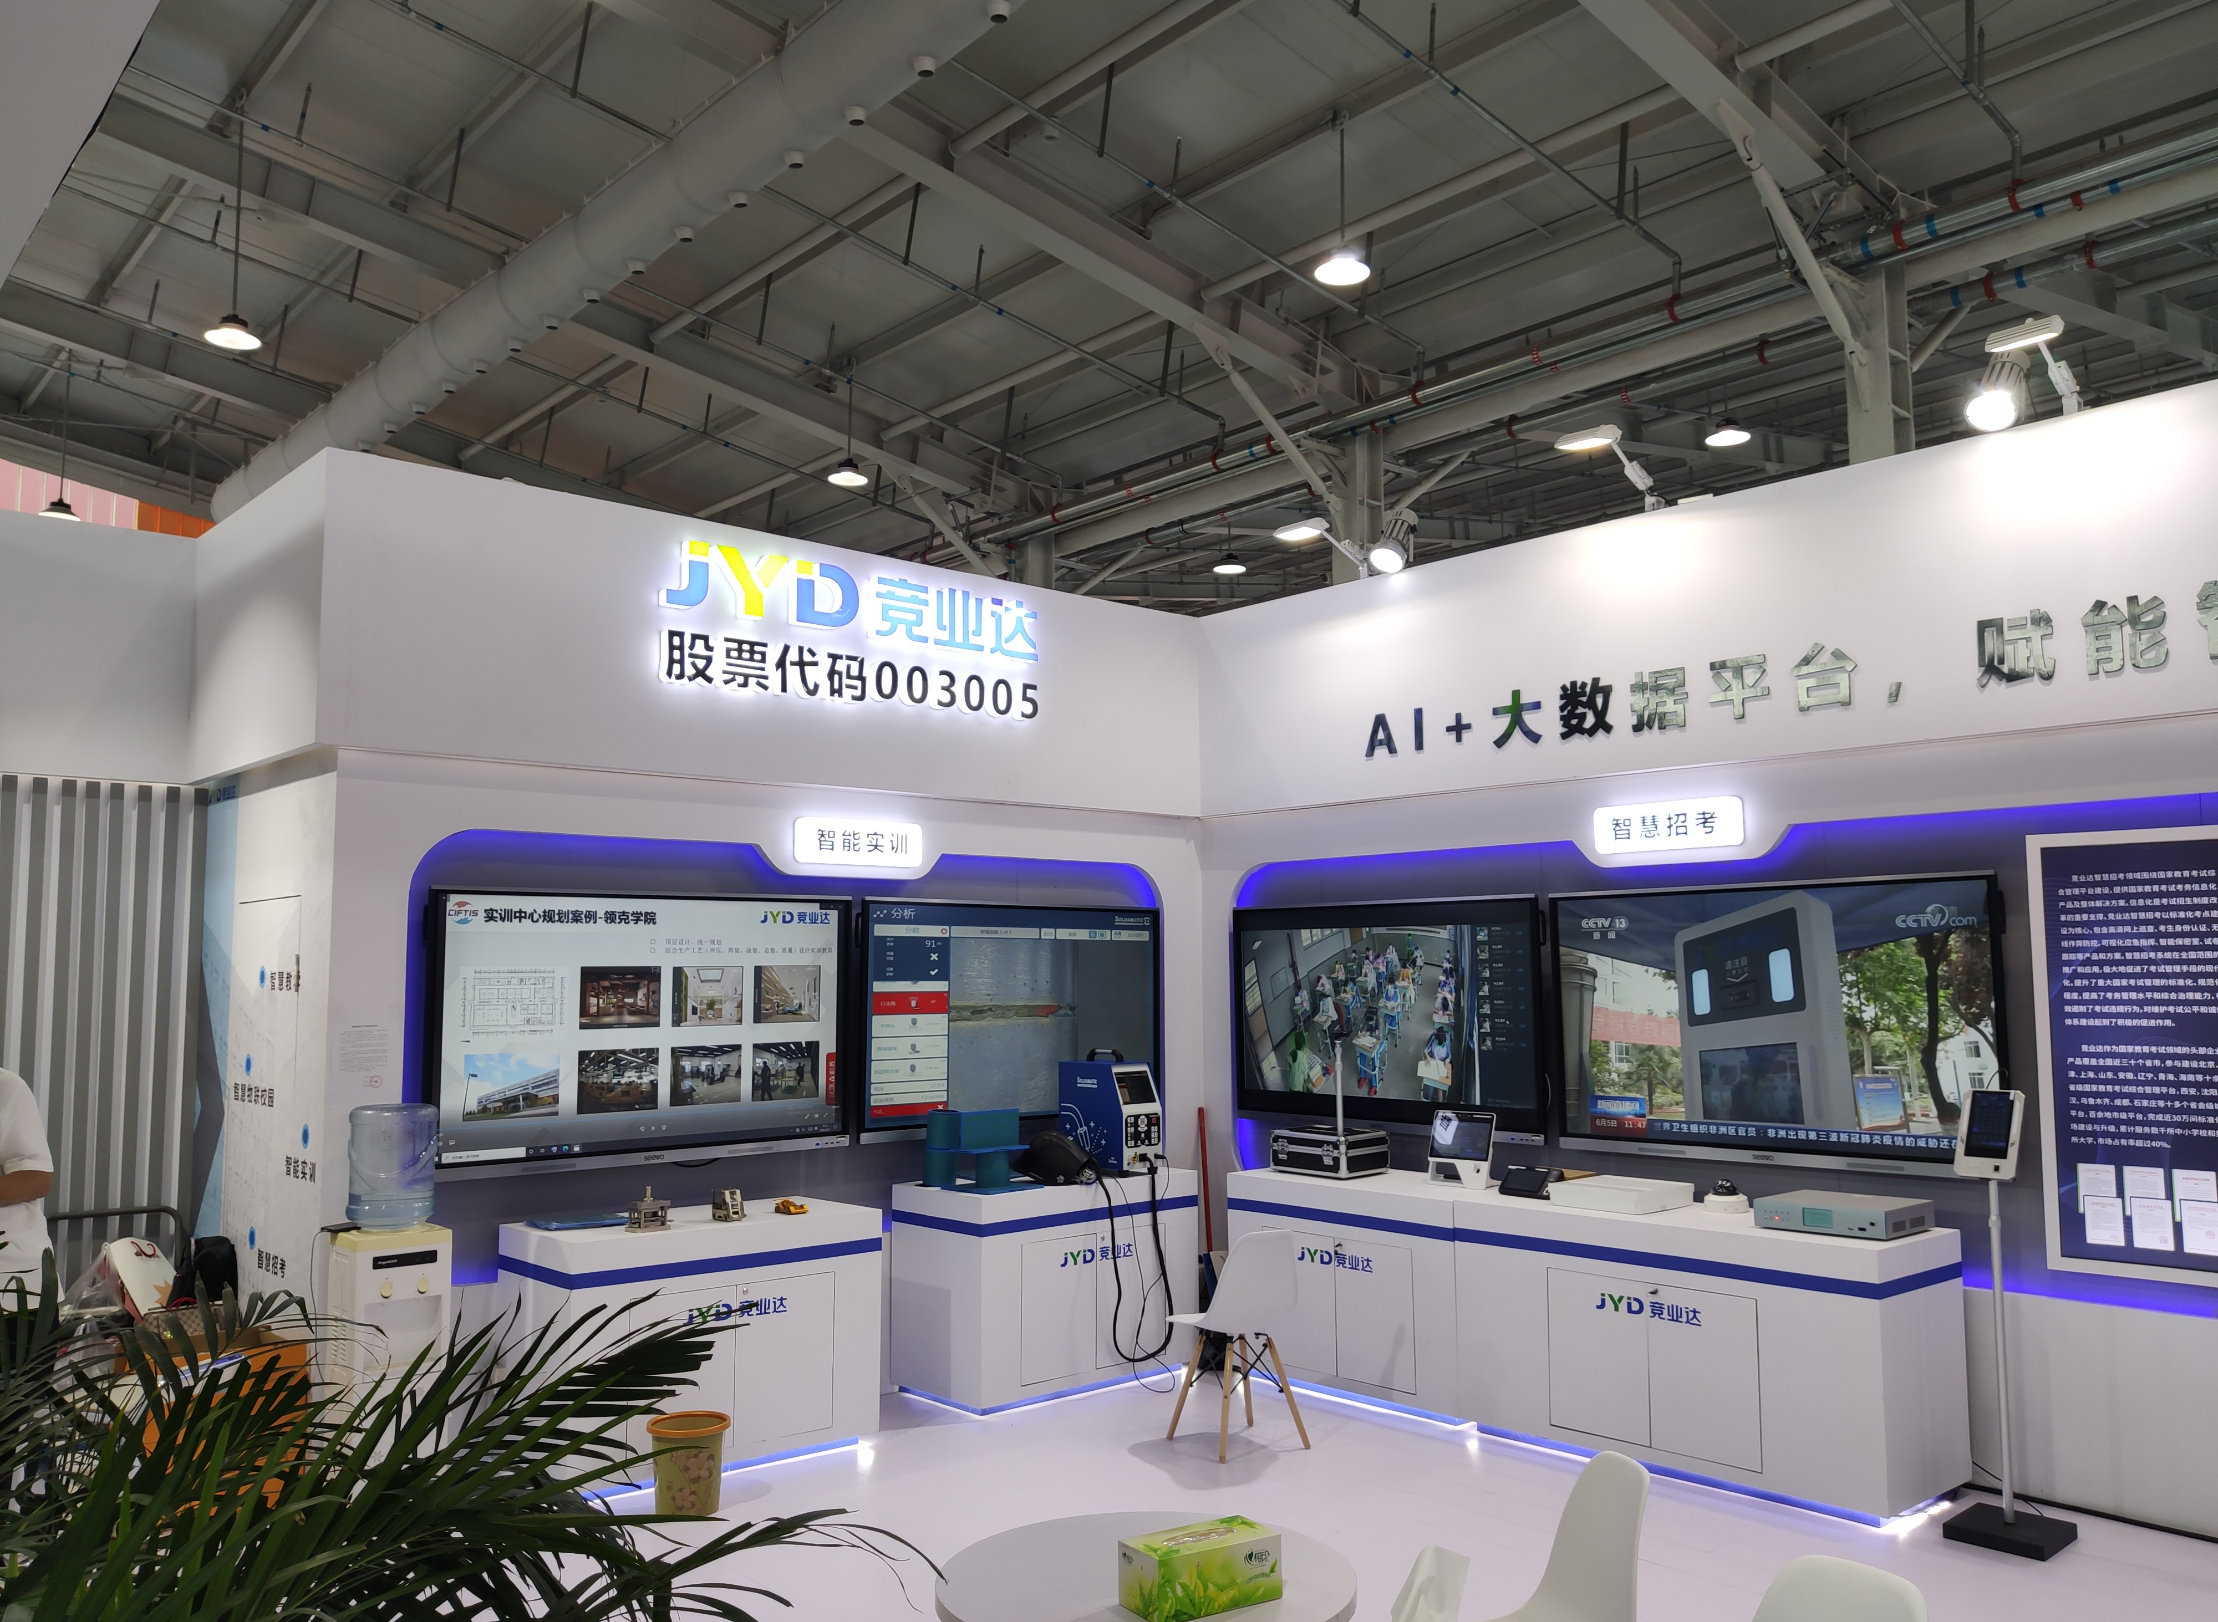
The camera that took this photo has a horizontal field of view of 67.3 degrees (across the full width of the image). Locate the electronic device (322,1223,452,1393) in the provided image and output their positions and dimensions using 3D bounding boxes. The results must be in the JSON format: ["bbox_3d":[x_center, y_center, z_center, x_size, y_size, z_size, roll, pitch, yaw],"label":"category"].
[{"bbox_3d":[-2.338,1.827,5.386,0.300,0.920,0.290,5,-7,-42],"label":"electronic device"}]

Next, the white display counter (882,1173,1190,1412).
[{"bbox_3d":[-0.248,2.041,7.295,1.246,0.848,0.616,5,-7,-42],"label":"white display counter"}]

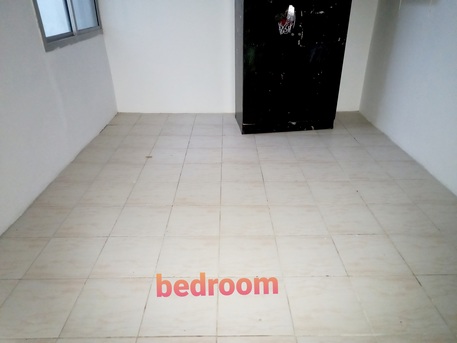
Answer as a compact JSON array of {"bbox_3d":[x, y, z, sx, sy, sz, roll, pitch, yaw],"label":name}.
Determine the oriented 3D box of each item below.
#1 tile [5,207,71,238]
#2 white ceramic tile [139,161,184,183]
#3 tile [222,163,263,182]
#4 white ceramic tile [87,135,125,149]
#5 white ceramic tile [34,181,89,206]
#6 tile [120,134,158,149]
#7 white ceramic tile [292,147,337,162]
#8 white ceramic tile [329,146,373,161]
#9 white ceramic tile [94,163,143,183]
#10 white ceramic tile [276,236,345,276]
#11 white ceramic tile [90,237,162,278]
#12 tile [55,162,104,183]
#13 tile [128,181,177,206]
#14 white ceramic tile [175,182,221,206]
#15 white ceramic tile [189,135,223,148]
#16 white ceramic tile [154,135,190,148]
[{"bbox_3d":[-1.427,0.377,2.483,0.390,0.010,0.390,-1,27,0],"label":"tile"},{"bbox_3d":[-0.551,0.015,2.693,0.330,0.010,0.330,0,27,0],"label":"white ceramic tile"},{"bbox_3d":[0.129,0.003,3.176,0.390,0.010,0.390,-1,27,0],"label":"tile"},{"bbox_3d":[-1.466,-0.342,3.984,0.400,0.010,0.400,-1,27,0],"label":"white ceramic tile"},{"bbox_3d":[-1.239,0.174,2.441,0.335,0.010,0.335,-1,27,0],"label":"white ceramic tile"},{"bbox_3d":[-0.897,-0.294,3.339,0.335,0.010,0.335,-1,27,0],"label":"tile"},{"bbox_3d":[0.782,-0.152,3.034,0.335,0.010,0.335,-1,27,0],"label":"white ceramic tile"},{"bbox_3d":[1.125,-0.156,3.034,0.335,0.010,0.335,-1,27,0],"label":"white ceramic tile"},{"bbox_3d":[-0.899,0.015,2.742,0.335,0.010,0.335,-1,27,0],"label":"white ceramic tile"},{"bbox_3d":[0.487,0.506,1.998,0.359,0.010,0.359,0,27,0],"label":"white ceramic tile"},{"bbox_3d":[-0.599,0.512,1.994,0.359,0.010,0.359,0,27,0],"label":"white ceramic tile"},{"bbox_3d":[-1.211,0.020,2.692,0.330,0.010,0.330,0,27,0],"label":"tile"},{"bbox_3d":[-0.549,0.166,2.399,0.330,0.010,0.330,0,27,0],"label":"tile"},{"bbox_3d":[-0.211,0.153,2.299,0.313,0.010,0.313,0,27,0],"label":"white ceramic tile"},{"bbox_3d":[-0.217,-0.283,3.140,0.313,0.010,0.313,0,27,0],"label":"white ceramic tile"},{"bbox_3d":[-0.554,-0.288,3.279,0.330,0.010,0.330,0,27,0],"label":"white ceramic tile"}]

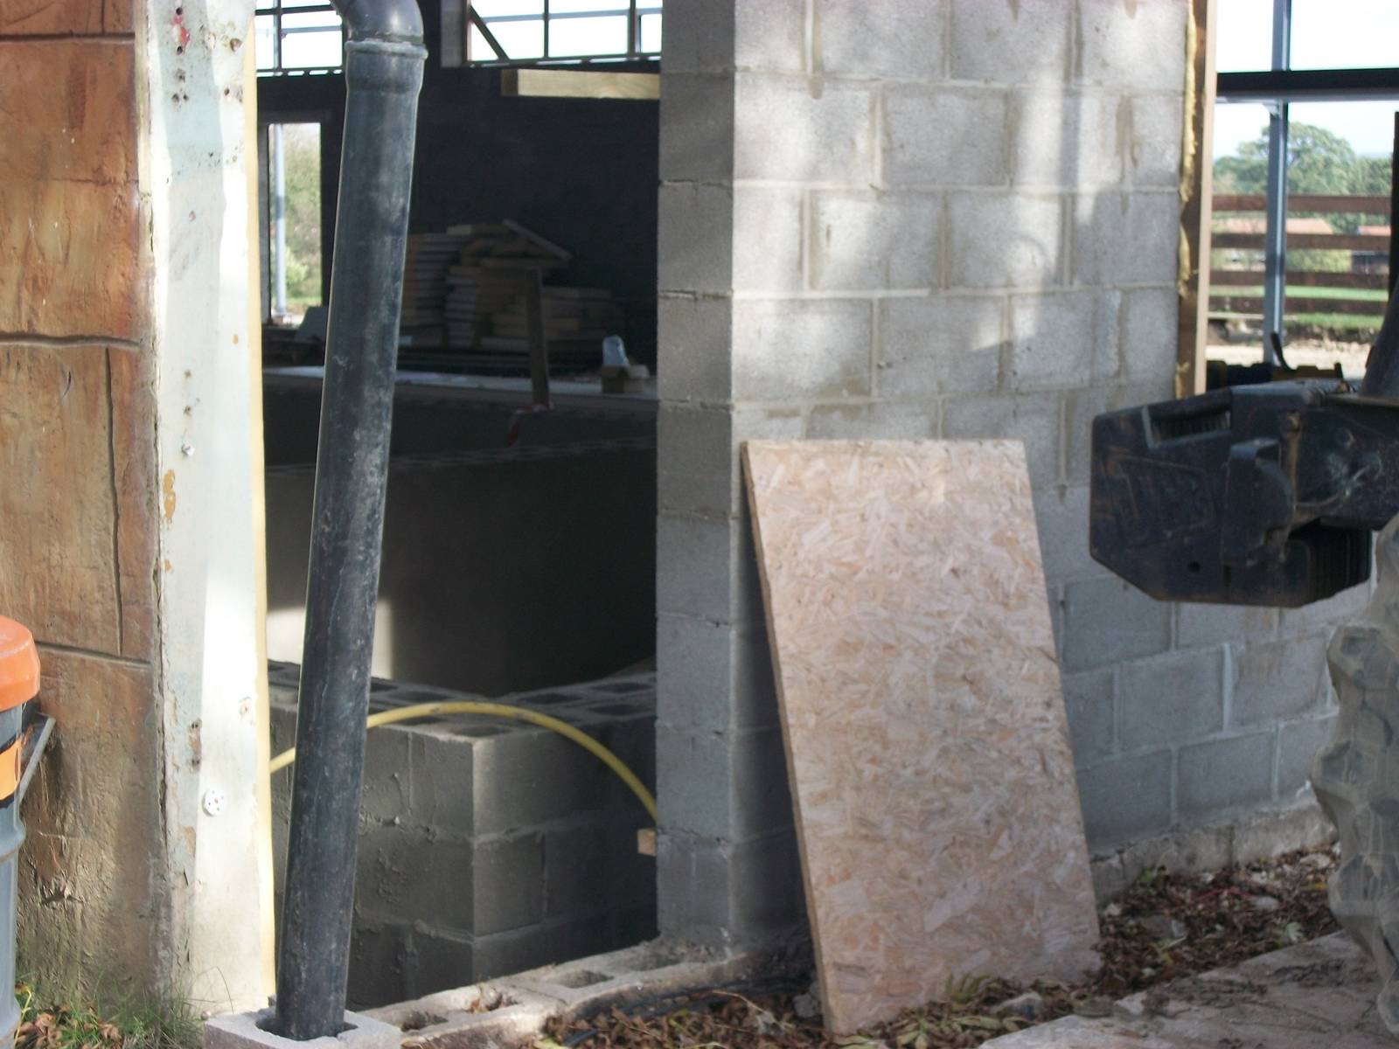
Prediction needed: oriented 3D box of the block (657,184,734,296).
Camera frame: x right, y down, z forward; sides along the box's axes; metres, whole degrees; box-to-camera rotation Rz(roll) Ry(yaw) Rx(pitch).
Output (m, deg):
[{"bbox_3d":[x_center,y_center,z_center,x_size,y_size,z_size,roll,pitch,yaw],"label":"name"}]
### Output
[{"bbox_3d":[0.067,-0.594,6.492,0.215,0.215,0.215,6,8,44],"label":"block"}]

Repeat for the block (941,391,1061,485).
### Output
[{"bbox_3d":[0.609,-0.199,7.060,0.215,0.215,0.440,6,8,43],"label":"block"}]

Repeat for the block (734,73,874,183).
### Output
[{"bbox_3d":[0.146,-0.828,6.549,0.215,0.215,0.440,6,8,44],"label":"block"}]

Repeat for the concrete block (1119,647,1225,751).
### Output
[{"bbox_3d":[1.071,0.419,7.624,0.215,0.215,0.440,6,9,43],"label":"concrete block"}]

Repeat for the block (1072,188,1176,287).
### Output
[{"bbox_3d":[0.923,-0.678,7.336,0.215,0.215,0.440,6,8,43],"label":"block"}]

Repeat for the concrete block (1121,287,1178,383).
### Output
[{"bbox_3d":[1.001,-0.463,7.483,0.215,0.215,0.213,6,8,44],"label":"concrete block"}]

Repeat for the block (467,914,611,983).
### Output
[{"bbox_3d":[-0.427,1.007,7.098,0.215,0.215,0.440,6,8,43],"label":"block"}]

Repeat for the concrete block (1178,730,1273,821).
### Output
[{"bbox_3d":[1.225,0.632,7.802,0.215,0.215,0.440,6,8,43],"label":"concrete block"}]

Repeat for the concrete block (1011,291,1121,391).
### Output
[{"bbox_3d":[0.764,-0.442,7.202,0.215,0.215,0.440,6,9,43],"label":"concrete block"}]

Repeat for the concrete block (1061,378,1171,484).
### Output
[{"bbox_3d":[0.919,-0.235,7.389,0.215,0.215,0.440,6,9,43],"label":"concrete block"}]

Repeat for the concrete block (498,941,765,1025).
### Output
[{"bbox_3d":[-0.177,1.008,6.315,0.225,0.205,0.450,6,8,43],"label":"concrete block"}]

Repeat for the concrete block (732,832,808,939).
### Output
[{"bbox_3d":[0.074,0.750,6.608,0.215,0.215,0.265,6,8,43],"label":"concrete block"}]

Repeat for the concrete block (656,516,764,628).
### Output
[{"bbox_3d":[0.140,0.073,6.599,0.215,0.215,0.440,6,8,43],"label":"concrete block"}]

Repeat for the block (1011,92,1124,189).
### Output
[{"bbox_3d":[0.767,-0.889,7.154,0.215,0.215,0.440,6,9,43],"label":"block"}]

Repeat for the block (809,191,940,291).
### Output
[{"bbox_3d":[0.301,-0.618,6.734,0.215,0.215,0.440,6,8,44],"label":"block"}]

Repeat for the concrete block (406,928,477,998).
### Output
[{"bbox_3d":[-0.459,1.030,7.297,0.215,0.215,0.380,6,8,43],"label":"concrete block"}]

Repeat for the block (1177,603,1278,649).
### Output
[{"bbox_3d":[1.232,0.184,7.795,0.215,0.215,0.440,6,8,44],"label":"block"}]

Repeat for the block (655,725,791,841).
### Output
[{"bbox_3d":[0.140,0.519,6.688,0.215,0.215,0.440,6,8,44],"label":"block"}]

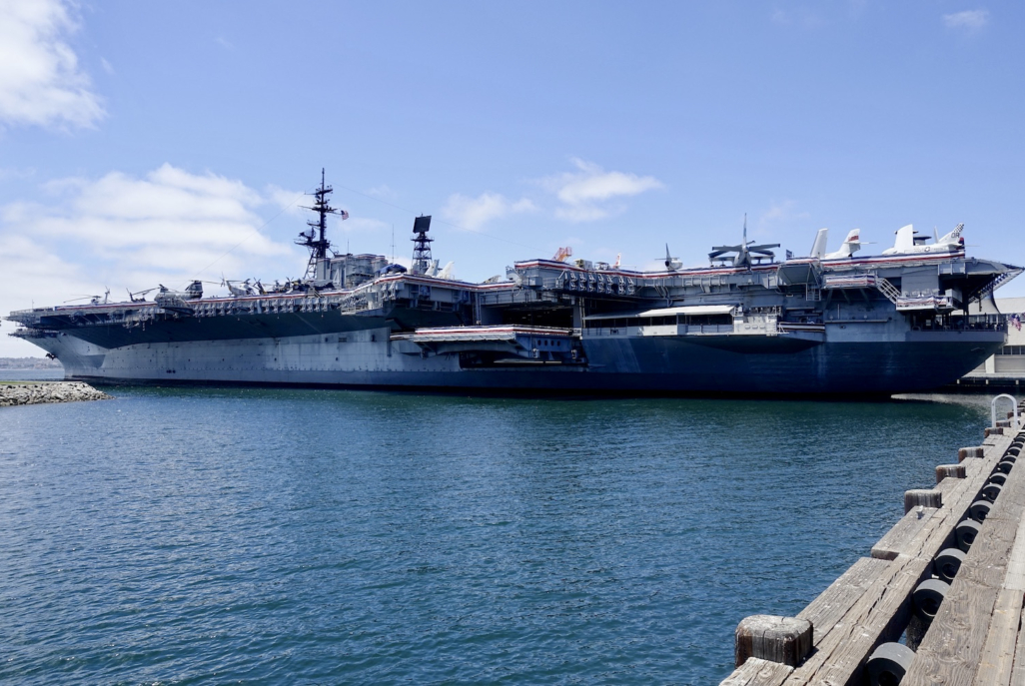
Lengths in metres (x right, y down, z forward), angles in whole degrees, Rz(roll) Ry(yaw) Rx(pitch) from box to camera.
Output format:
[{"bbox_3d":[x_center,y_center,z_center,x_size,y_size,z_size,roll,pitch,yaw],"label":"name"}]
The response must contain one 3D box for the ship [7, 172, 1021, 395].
[{"bbox_3d":[-47.000,-18.628,182.762,298.000,64.000,75.000,-1,-2,27],"label":"ship"}]

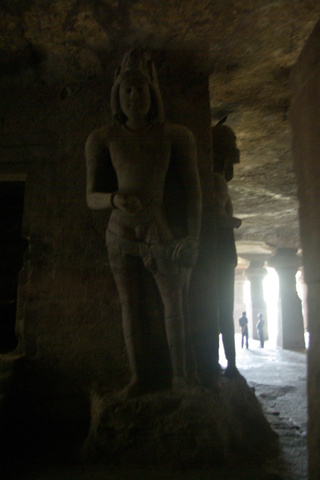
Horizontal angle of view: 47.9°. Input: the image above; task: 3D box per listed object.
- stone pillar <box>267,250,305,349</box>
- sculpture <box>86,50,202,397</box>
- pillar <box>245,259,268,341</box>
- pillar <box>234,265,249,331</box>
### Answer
[{"bbox_3d":[5.620,2.582,16.203,1.250,4.400,1.250,0,-11,-2],"label":"stone pillar"},{"bbox_3d":[-0.180,-0.386,4.807,1.500,4.450,0.850,0,-11,0],"label":"sculpture"},{"bbox_3d":[5.460,3.357,20.535,1.250,4.450,1.250,0,-11,-2],"label":"pillar"},{"bbox_3d":[5.400,4.095,24.670,1.250,4.500,1.250,0,-11,-2],"label":"pillar"}]

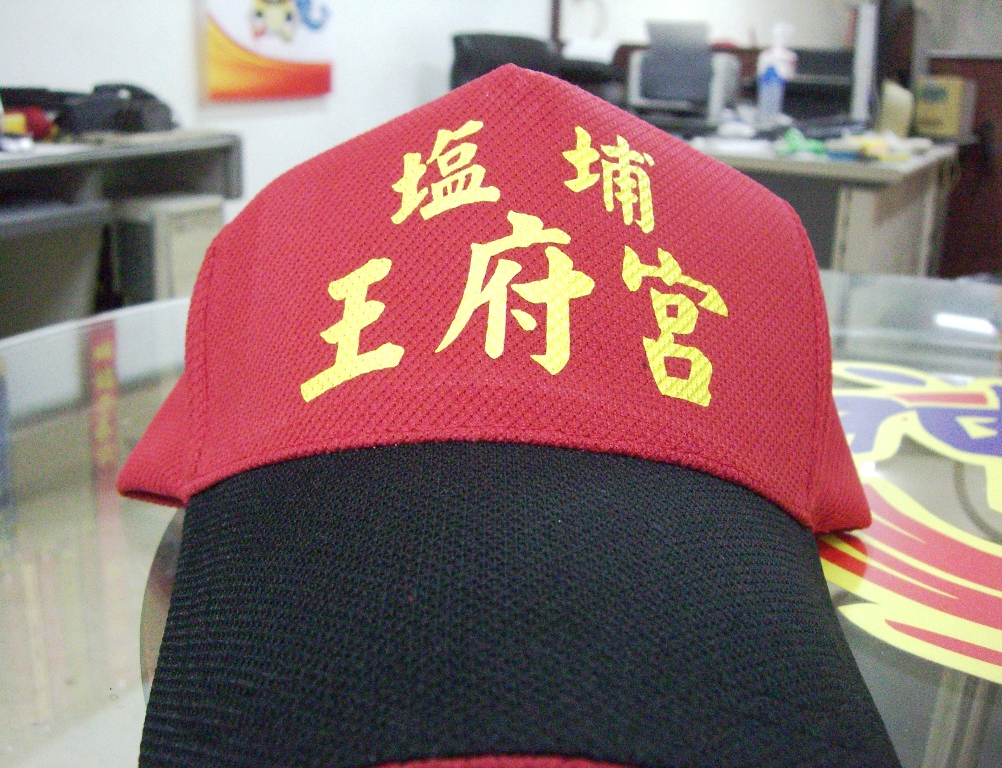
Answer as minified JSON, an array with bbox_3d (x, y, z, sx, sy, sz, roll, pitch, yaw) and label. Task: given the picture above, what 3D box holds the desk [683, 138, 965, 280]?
[{"bbox_3d":[0.417,-0.294,3.056,1.350,0.735,0.630,11,20,28],"label":"desk"}]

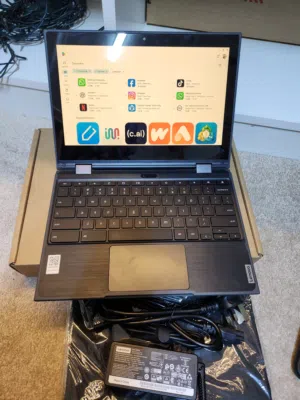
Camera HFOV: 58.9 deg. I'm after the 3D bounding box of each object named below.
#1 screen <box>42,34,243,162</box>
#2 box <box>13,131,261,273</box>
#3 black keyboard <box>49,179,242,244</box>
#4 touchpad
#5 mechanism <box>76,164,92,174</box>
[{"bbox_3d":[-0.009,-0.152,0.418,0.288,0.197,0.008,0,17,-2],"label":"screen"},{"bbox_3d":[-0.022,-0.006,0.475,0.367,0.072,0.253,-1,62,-4],"label":"box"},{"bbox_3d":[-0.006,0.014,0.406,0.279,0.005,0.108,-1,60,-3],"label":"black keyboard"},{"bbox_3d":[-0.002,0.091,0.362,0.105,0.003,0.062,-1,60,-3],"label":"touchpad"},{"bbox_3d":[-0.110,-0.050,0.440,0.025,0.011,0.017,-1,95,-3],"label":"mechanism"}]

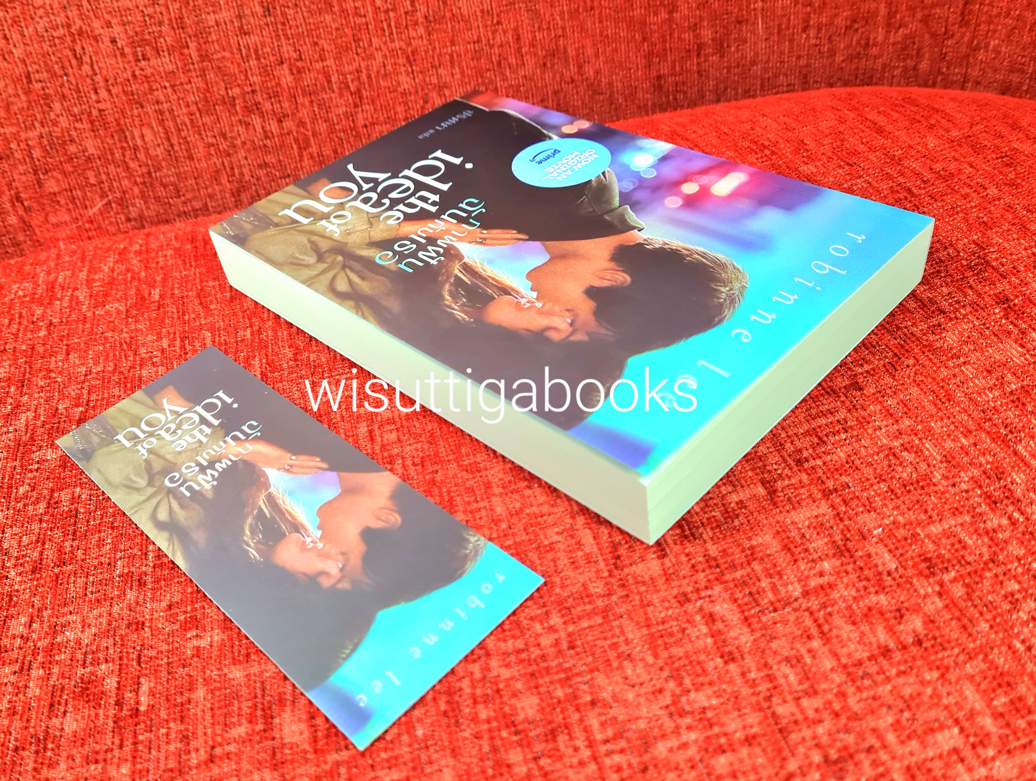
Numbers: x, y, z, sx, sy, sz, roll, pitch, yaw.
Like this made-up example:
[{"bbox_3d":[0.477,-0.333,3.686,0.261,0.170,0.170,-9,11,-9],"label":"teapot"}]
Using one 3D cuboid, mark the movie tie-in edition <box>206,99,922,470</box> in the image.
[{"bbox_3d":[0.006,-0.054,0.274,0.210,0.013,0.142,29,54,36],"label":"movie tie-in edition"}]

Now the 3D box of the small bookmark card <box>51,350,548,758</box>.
[{"bbox_3d":[-0.069,0.031,0.216,0.151,0.002,0.056,28,51,33],"label":"small bookmark card"}]

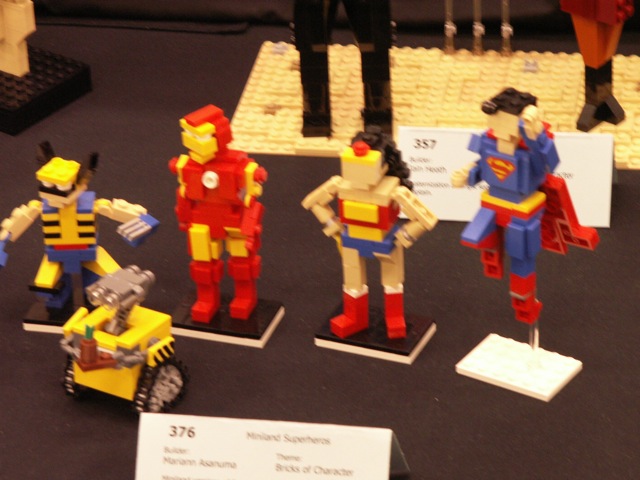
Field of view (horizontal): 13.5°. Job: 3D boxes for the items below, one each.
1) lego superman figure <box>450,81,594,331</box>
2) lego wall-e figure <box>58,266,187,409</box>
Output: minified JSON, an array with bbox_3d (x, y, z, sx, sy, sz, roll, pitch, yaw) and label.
[{"bbox_3d":[0.089,-0.018,1.218,0.053,0.118,0.060,17,36,28],"label":"lego superman figure"},{"bbox_3d":[-0.092,0.046,1.226,0.050,0.059,0.045,17,36,28],"label":"lego wall-e figure"}]

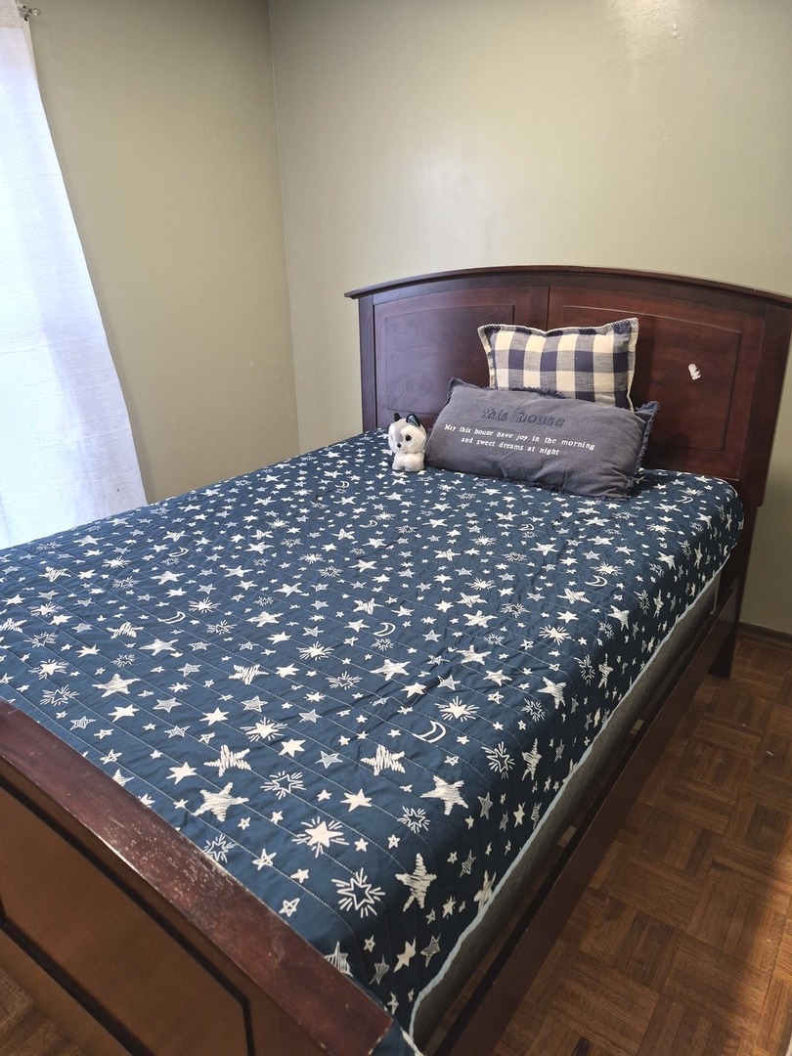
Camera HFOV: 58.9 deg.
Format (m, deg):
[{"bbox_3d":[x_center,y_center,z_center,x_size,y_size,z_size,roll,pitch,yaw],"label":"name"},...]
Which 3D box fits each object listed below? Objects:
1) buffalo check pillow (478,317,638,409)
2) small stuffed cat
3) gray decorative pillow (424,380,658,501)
[{"bbox_3d":[0.498,-0.427,2.271,0.520,0.460,0.140,14,13,34],"label":"buffalo check pillow"},{"bbox_3d":[0.037,-0.289,2.322,0.115,0.172,0.120,11,24,29],"label":"small stuffed cat"},{"bbox_3d":[0.432,-0.293,2.176,0.670,0.310,0.150,14,-5,34],"label":"gray decorative pillow"}]

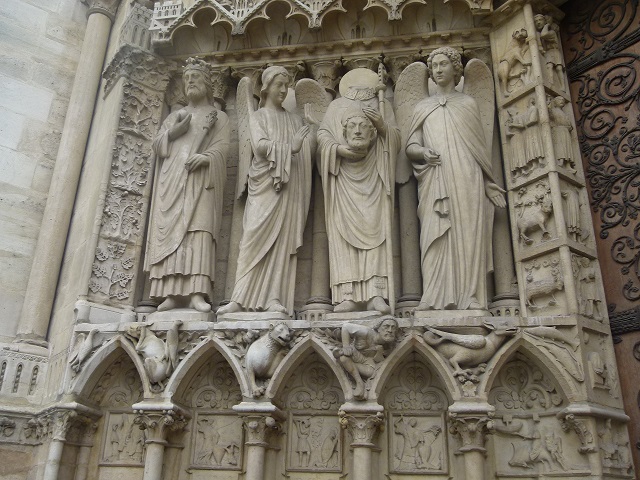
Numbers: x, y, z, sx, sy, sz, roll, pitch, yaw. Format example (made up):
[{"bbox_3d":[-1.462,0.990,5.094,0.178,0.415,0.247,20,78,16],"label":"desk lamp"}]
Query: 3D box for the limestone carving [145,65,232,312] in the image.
[{"bbox_3d":[-1.035,-0.525,4.819,0.620,2.380,0.480,-3,-23,10],"label":"limestone carving"}]

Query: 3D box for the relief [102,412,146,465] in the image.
[{"bbox_3d":[-1.380,1.418,4.235,0.337,0.358,0.070,-2,-23,8],"label":"relief"}]

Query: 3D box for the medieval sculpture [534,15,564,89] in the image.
[{"bbox_3d":[1.943,-1.594,4.977,0.329,0.826,0.130,17,-27,-32],"label":"medieval sculpture"}]

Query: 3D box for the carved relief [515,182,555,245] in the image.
[{"bbox_3d":[1.460,-0.179,4.018,0.120,0.381,0.277,16,-27,-31],"label":"carved relief"}]

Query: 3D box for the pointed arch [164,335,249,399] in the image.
[{"bbox_3d":[-0.803,0.926,4.274,0.622,0.451,0.250,-2,-23,9],"label":"pointed arch"}]

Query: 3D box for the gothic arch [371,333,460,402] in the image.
[{"bbox_3d":[0.606,0.844,3.816,0.539,0.434,0.280,-2,-23,8],"label":"gothic arch"}]

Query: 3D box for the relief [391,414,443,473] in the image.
[{"bbox_3d":[0.657,1.385,4.036,0.350,0.375,0.080,-2,-23,9],"label":"relief"}]

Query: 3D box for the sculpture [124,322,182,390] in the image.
[{"bbox_3d":[-1.203,0.820,4.267,0.400,0.492,0.240,-2,-23,9],"label":"sculpture"}]

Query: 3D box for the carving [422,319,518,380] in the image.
[{"bbox_3d":[1.010,0.721,3.983,0.630,0.353,0.220,-2,-23,8],"label":"carving"}]

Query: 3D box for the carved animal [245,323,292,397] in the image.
[{"bbox_3d":[-0.335,0.782,3.864,0.330,0.480,0.300,6,-23,-10],"label":"carved animal"}]

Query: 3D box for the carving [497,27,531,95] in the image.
[{"bbox_3d":[1.477,-1.343,4.522,0.120,0.502,0.297,16,-27,-31],"label":"carving"}]

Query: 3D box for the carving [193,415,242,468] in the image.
[{"bbox_3d":[-0.736,1.445,4.252,0.373,0.368,0.080,-2,-23,9],"label":"carving"}]

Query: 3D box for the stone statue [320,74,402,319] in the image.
[{"bbox_3d":[0.322,-0.474,4.878,0.694,2.358,0.530,-2,-23,9],"label":"stone statue"}]

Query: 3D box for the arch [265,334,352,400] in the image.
[{"bbox_3d":[-0.048,0.866,3.913,0.556,0.420,0.280,-2,-23,8],"label":"arch"}]

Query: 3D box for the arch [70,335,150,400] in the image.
[{"bbox_3d":[-1.357,0.907,4.109,0.562,0.442,0.280,-2,-23,8],"label":"arch"}]

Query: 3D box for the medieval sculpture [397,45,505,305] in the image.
[{"bbox_3d":[1.077,-0.577,4.790,0.768,2.441,0.550,-2,-23,9],"label":"medieval sculpture"}]

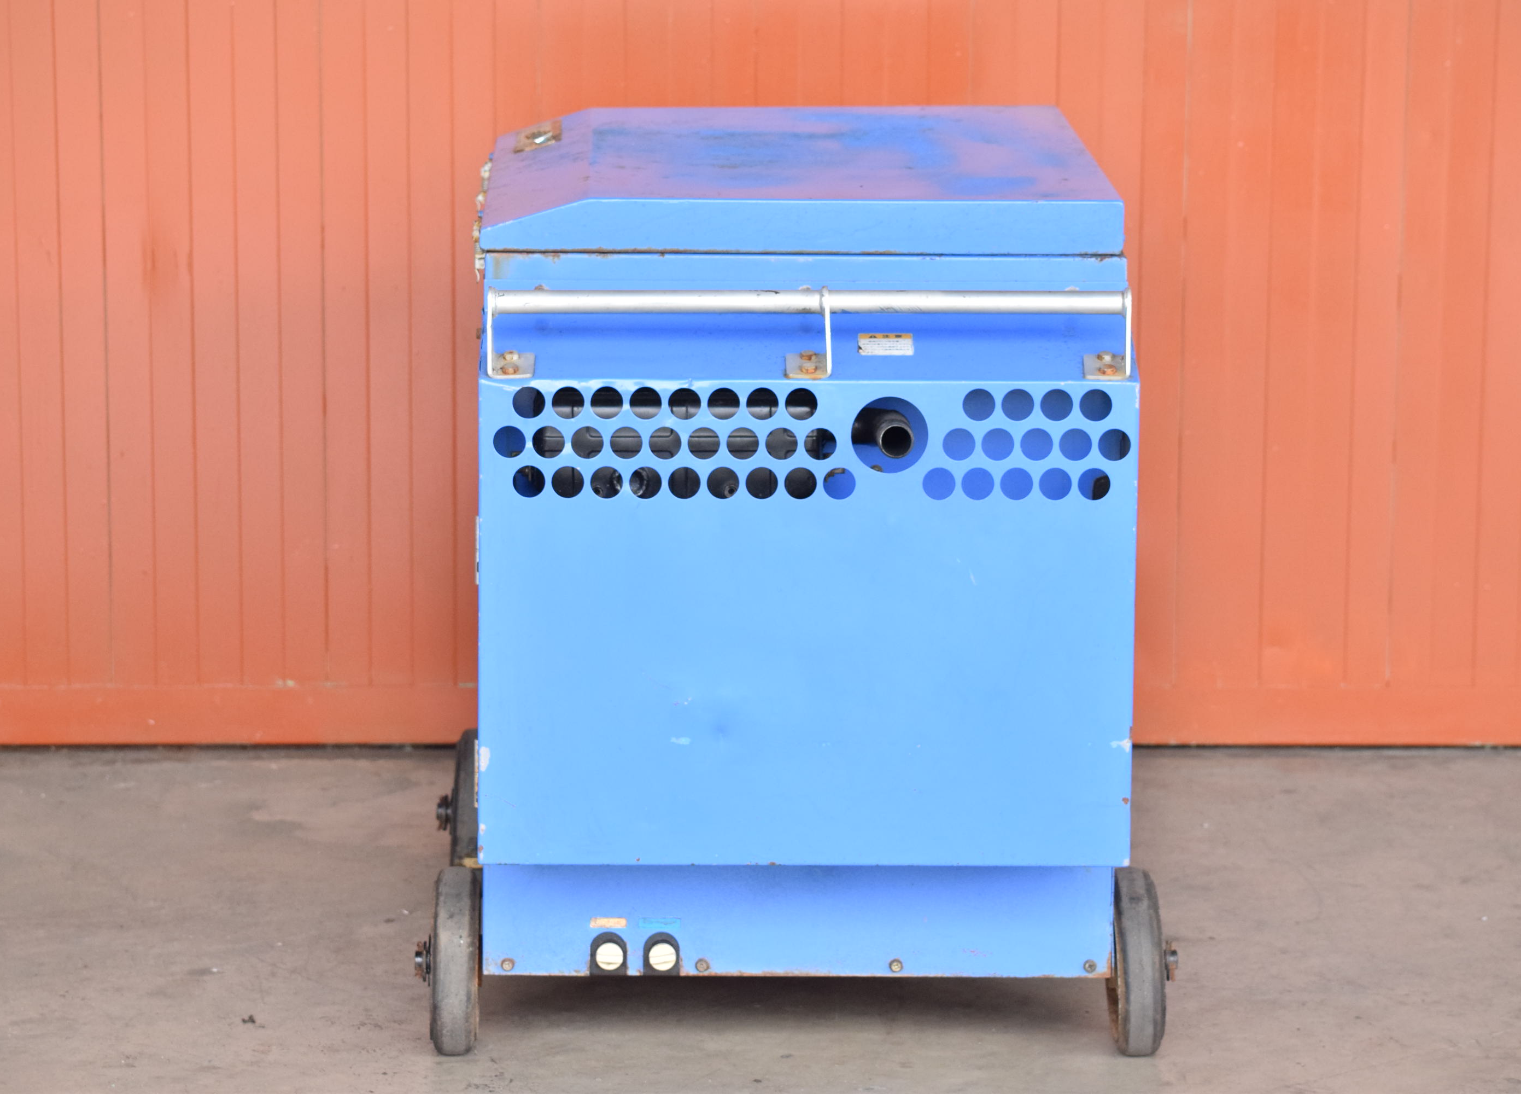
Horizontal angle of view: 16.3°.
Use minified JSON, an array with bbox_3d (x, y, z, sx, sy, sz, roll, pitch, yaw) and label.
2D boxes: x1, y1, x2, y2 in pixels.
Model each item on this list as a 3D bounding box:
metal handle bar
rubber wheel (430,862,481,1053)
[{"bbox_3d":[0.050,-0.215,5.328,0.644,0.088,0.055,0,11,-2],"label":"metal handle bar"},{"bbox_3d":[-0.324,0.440,5.640,0.050,0.200,0.200,0,11,-2],"label":"rubber wheel"}]

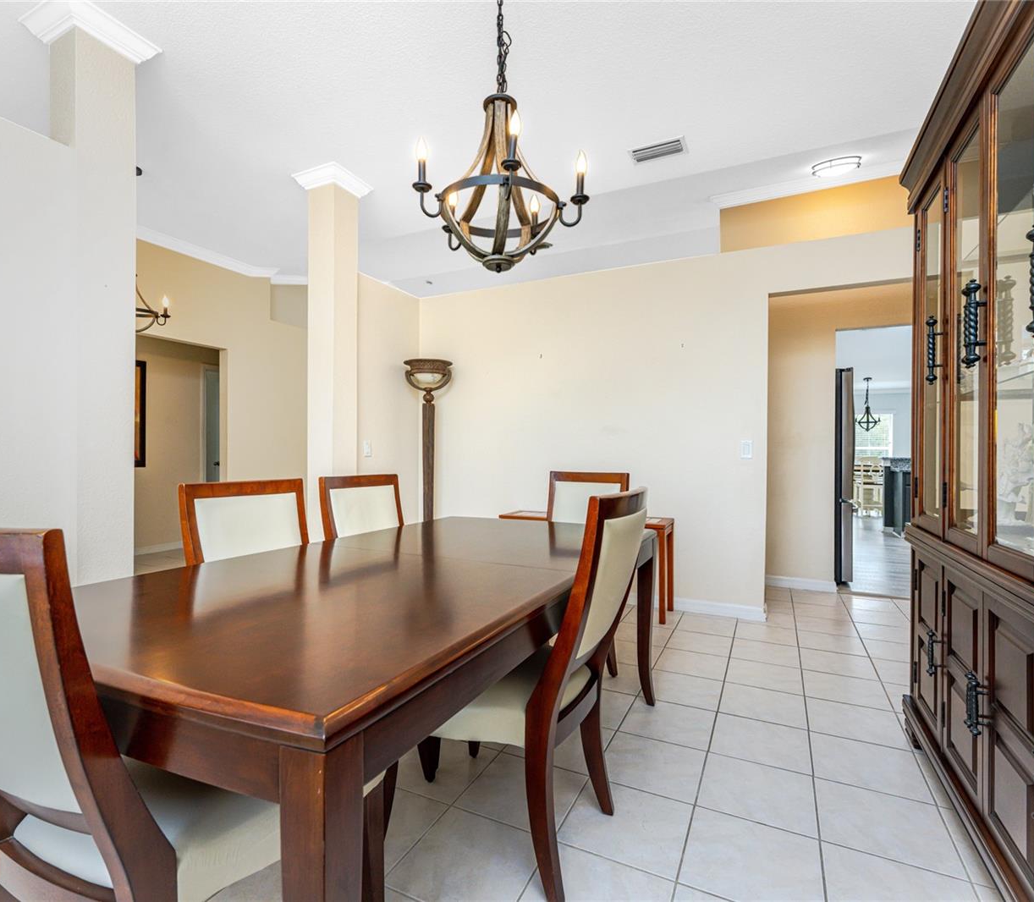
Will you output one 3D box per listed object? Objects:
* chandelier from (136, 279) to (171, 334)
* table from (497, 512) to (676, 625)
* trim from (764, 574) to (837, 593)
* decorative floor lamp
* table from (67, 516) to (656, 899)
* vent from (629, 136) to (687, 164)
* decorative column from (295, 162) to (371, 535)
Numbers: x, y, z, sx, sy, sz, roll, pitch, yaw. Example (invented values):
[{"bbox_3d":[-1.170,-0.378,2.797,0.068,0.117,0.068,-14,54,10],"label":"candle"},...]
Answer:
[{"bbox_3d":[-2.627,-1.008,3.610,0.421,0.471,0.421,0,0,26],"label":"chandelier"},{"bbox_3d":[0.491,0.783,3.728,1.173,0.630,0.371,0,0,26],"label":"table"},{"bbox_3d":[2.263,1.054,4.182,0.522,0.089,0.016,0,0,26],"label":"trim"},{"bbox_3d":[-0.714,0.186,4.230,0.391,1.825,0.391,0,0,0],"label":"decorative floor lamp"},{"bbox_3d":[-0.317,0.719,1.705,1.113,0.759,1.906,0,0,27],"label":"table"},{"bbox_3d":[0.914,-1.931,3.404,0.353,0.020,0.204,0,0,26],"label":"vent"},{"bbox_3d":[-1.318,-0.419,3.792,0.386,3.034,0.376,0,0,26],"label":"decorative column"}]

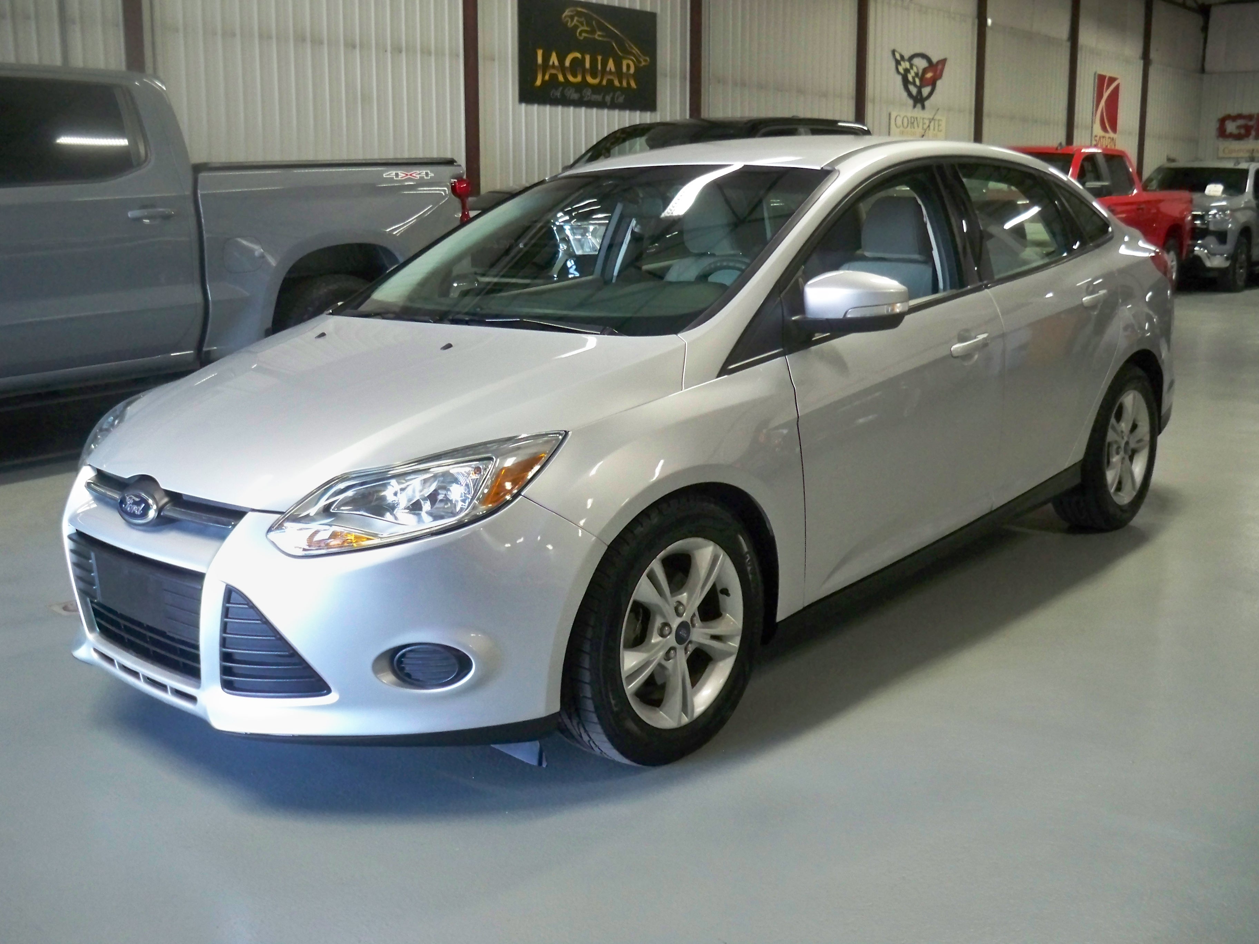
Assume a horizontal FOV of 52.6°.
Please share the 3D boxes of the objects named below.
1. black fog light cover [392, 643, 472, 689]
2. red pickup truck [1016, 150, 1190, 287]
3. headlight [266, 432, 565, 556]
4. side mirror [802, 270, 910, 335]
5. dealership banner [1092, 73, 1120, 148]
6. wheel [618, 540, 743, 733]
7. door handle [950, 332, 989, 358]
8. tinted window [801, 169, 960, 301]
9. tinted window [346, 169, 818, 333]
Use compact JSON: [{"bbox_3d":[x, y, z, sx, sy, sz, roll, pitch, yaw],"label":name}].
[{"bbox_3d":[-0.397,0.389,2.559,0.150,0.092,0.075,4,14,22],"label":"black fog light cover"},{"bbox_3d":[5.530,-3.273,16.856,2.060,1.920,5.880,9,15,39],"label":"red pickup truck"},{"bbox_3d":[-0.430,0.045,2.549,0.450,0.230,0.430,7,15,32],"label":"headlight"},{"bbox_3d":[0.539,-0.414,3.081,0.210,0.150,0.185,11,17,41],"label":"side mirror"},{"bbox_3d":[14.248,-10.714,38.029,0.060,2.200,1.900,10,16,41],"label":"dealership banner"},{"bbox_3d":[0.070,0.352,2.911,0.170,0.435,0.435,11,17,41],"label":"wheel"},{"bbox_3d":[0.975,-0.369,3.633,0.050,0.042,0.190,11,17,41],"label":"door handle"},{"bbox_3d":[0.666,-0.637,3.484,0.100,0.440,0.960,-16,-2,44],"label":"tinted window"},{"bbox_3d":[-0.188,-0.648,3.602,1.340,0.150,1.000,11,41,41],"label":"tinted window"}]

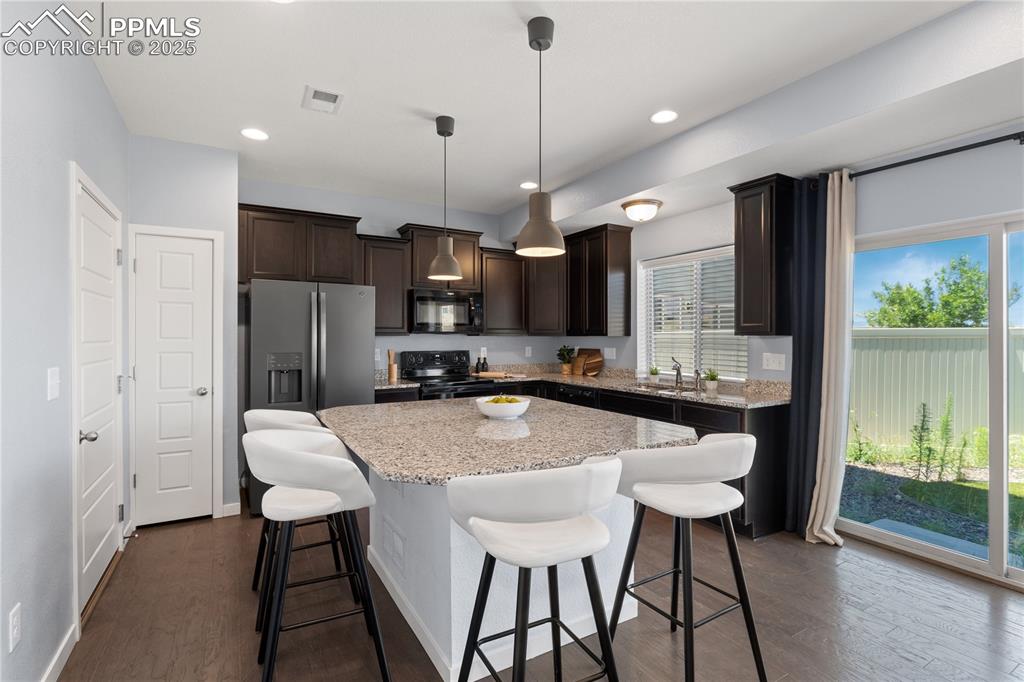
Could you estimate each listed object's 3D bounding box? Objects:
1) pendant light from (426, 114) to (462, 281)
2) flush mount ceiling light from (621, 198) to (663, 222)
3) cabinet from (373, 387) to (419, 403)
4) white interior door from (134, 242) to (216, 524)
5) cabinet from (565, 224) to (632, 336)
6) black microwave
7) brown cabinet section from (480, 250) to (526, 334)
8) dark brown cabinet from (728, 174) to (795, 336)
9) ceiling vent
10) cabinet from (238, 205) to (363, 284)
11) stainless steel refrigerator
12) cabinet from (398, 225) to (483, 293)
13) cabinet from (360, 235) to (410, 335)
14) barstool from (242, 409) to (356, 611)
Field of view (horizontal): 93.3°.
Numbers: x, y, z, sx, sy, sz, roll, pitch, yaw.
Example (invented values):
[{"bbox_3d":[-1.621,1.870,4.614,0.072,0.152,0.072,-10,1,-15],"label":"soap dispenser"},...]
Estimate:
[{"bbox_3d":[-0.422,-0.911,3.081,0.220,1.011,0.220,0,0,0],"label":"pendant light"},{"bbox_3d":[1.067,-1.056,3.951,0.330,0.150,0.330,0,0,0],"label":"flush mount ceiling light"},{"bbox_3d":[-1.189,0.870,4.609,0.450,0.880,0.610,0,0,-30],"label":"cabinet"},{"bbox_3d":[-2.417,0.272,3.480,0.452,2.029,0.040,0,0,-30],"label":"white interior door"},{"bbox_3d":[0.895,-0.592,5.067,0.345,1.090,0.710,0,0,-30],"label":"cabinet"},{"bbox_3d":[-0.723,-0.284,4.994,0.755,0.425,0.410,0,0,-30],"label":"black microwave"},{"bbox_3d":[-0.143,-0.529,5.494,0.600,0.940,0.345,0,1,-30],"label":"brown cabinet section"},{"bbox_3d":[1.828,-0.579,3.475,0.345,1.087,0.360,0,0,-30],"label":"dark brown cabinet"},{"bbox_3d":[-1.122,-1.417,2.873,0.205,0.015,0.290,0,0,-30],"label":"ceiling vent"},{"bbox_3d":[-1.923,-0.815,4.390,0.990,0.640,0.360,0,0,-30],"label":"cabinet"},{"bbox_3d":[-1.737,0.418,4.167,0.910,1.767,0.870,0,0,-30],"label":"stainless steel refrigerator"},{"bbox_3d":[-0.754,-0.831,5.064,0.820,0.618,0.360,0,0,-30],"label":"cabinet"},{"bbox_3d":[-1.301,-0.520,4.751,0.510,0.940,0.360,0,0,-30],"label":"cabinet"},{"bbox_3d":[-1.081,0.847,2.476,0.520,0.950,0.530,0,0,-30],"label":"barstool"}]

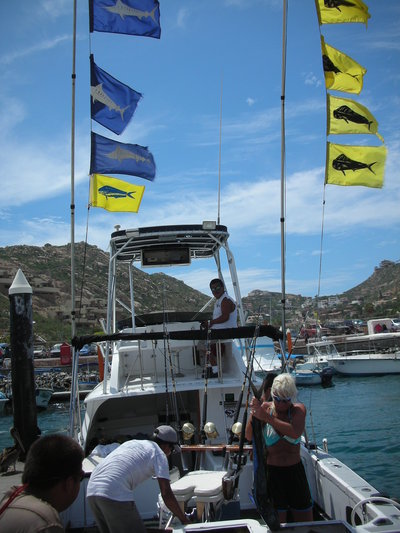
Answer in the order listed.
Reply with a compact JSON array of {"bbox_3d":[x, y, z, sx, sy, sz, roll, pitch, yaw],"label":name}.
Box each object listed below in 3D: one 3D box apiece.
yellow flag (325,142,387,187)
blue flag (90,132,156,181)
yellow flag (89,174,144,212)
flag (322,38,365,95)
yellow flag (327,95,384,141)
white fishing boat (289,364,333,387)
[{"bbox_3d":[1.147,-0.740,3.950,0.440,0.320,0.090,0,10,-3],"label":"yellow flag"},{"bbox_3d":[-0.629,-0.898,4.400,0.530,0.370,0.100,4,5,-6],"label":"blue flag"},{"bbox_3d":[-0.693,-0.610,4.500,0.450,0.310,0.090,3,5,-6],"label":"yellow flag"},{"bbox_3d":[0.962,-1.343,3.600,0.310,0.350,0.120,0,10,-6],"label":"flag"},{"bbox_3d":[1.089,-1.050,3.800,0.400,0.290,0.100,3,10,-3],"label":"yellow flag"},{"bbox_3d":[5.310,5.729,28.200,1.550,1.200,4.300,4,-11,-38],"label":"white fishing boat"}]

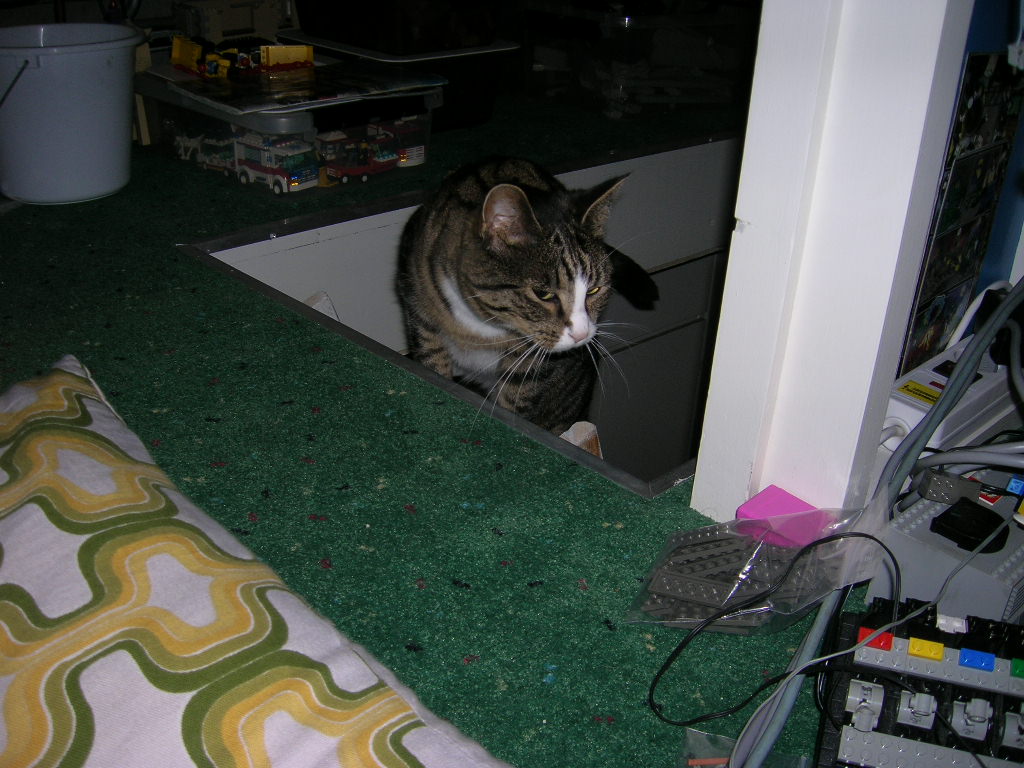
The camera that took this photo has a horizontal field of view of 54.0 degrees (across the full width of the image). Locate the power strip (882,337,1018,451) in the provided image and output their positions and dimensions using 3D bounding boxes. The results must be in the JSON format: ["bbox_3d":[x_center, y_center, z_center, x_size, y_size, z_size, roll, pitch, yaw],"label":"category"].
[{"bbox_3d":[0.446,-0.011,0.932,0.330,0.041,0.055,-21,34,-39],"label":"power strip"}]

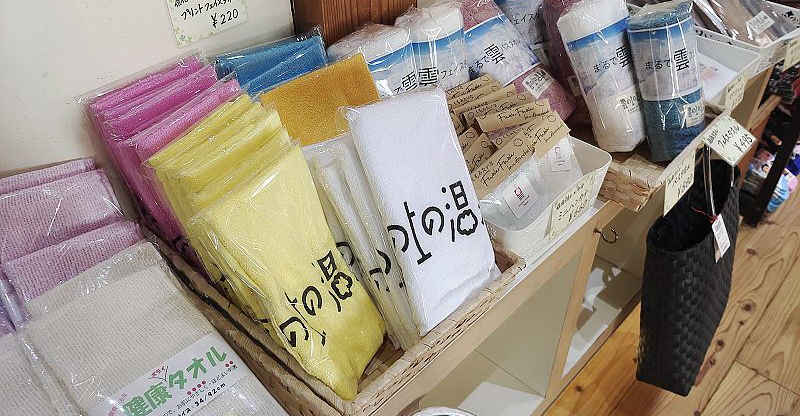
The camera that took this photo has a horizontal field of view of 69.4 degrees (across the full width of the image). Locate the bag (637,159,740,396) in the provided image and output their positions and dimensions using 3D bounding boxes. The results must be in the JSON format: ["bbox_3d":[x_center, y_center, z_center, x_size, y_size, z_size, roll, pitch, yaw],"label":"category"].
[{"bbox_3d":[0.506,0.129,1.016,0.086,0.328,0.231,17,42,39],"label":"bag"}]

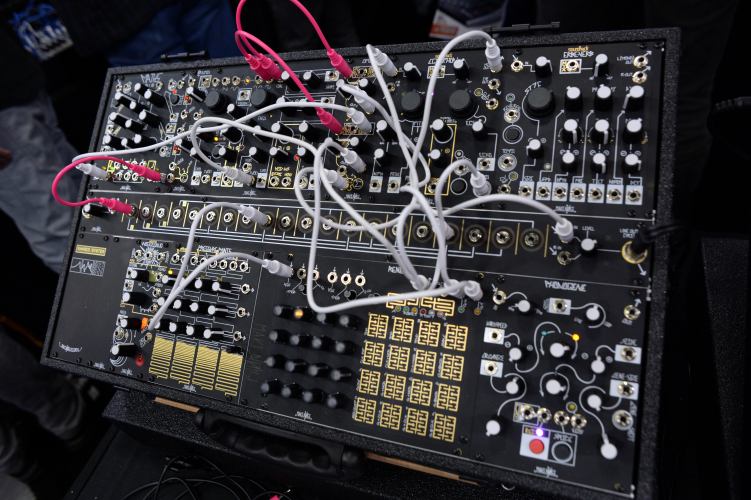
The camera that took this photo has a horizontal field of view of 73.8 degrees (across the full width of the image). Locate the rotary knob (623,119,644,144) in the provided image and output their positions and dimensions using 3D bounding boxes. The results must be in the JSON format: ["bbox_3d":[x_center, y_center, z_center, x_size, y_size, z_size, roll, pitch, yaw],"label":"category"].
[{"bbox_3d":[0.175,-0.081,0.339,0.012,0.015,0.013,-4,77,20],"label":"rotary knob"}]

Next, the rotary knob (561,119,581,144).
[{"bbox_3d":[0.138,-0.084,0.353,0.012,0.017,0.013,-4,78,20],"label":"rotary knob"}]

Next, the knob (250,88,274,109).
[{"bbox_3d":[-0.103,-0.137,0.456,0.018,0.015,0.019,5,81,23],"label":"knob"}]

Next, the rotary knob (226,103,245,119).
[{"bbox_3d":[-0.128,-0.127,0.460,0.012,0.015,0.013,-4,78,20],"label":"rotary knob"}]

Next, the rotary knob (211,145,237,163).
[{"bbox_3d":[-0.135,-0.087,0.454,0.011,0.014,0.012,26,89,23],"label":"rotary knob"}]

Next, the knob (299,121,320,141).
[{"bbox_3d":[-0.058,-0.103,0.428,0.012,0.015,0.013,7,82,22],"label":"knob"}]

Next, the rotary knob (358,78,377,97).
[{"bbox_3d":[-0.007,-0.135,0.416,0.012,0.015,0.011,-5,77,21],"label":"rotary knob"}]

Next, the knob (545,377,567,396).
[{"bbox_3d":[0.117,0.089,0.326,0.013,0.017,0.012,-4,78,20],"label":"knob"}]

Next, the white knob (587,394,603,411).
[{"bbox_3d":[0.139,0.096,0.318,0.011,0.015,0.012,-4,78,20],"label":"white knob"}]

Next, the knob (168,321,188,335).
[{"bbox_3d":[-0.175,0.069,0.444,0.011,0.014,0.011,-4,77,20],"label":"knob"}]

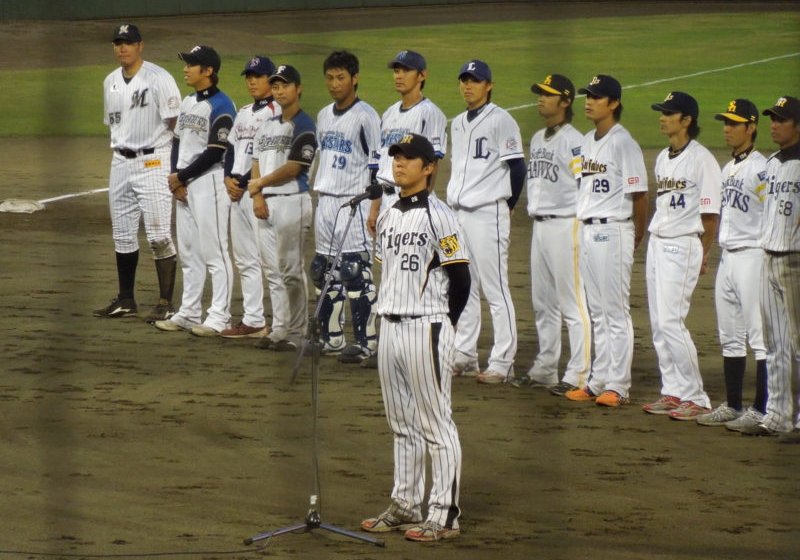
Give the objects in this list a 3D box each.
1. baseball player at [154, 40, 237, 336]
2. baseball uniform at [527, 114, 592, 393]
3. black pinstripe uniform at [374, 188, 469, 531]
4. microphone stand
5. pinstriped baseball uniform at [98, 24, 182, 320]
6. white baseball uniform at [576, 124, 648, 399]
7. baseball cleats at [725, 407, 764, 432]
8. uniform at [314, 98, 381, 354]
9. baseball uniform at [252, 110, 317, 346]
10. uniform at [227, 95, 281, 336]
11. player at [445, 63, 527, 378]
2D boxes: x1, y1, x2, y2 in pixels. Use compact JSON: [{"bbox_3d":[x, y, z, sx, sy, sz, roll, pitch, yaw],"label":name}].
[{"bbox_3d":[-1.310,-0.584,40.050,0.410,1.819,0.520,-4,6,-40],"label":"baseball player"},{"bbox_3d":[0.891,-0.159,36.062,0.330,1.520,0.500,-4,6,-44],"label":"baseball uniform"},{"bbox_3d":[0.090,0.367,28.980,0.340,1.574,0.490,-3,5,-38],"label":"black pinstripe uniform"},{"bbox_3d":[-0.461,0.406,28.580,0.640,1.570,0.660,-2,5,-22],"label":"microphone stand"},{"bbox_3d":[-1.738,-0.728,41.546,0.570,1.933,0.380,3,5,35],"label":"pinstriped baseball uniform"},{"bbox_3d":[1.206,-0.110,35.645,0.340,1.552,0.480,-3,5,-33],"label":"white baseball uniform"},{"bbox_3d":[1.882,0.747,34.010,0.300,0.109,0.110,-3,5,-33],"label":"baseball cleats"},{"bbox_3d":[-0.318,-0.329,37.883,0.500,1.538,0.330,3,5,37],"label":"uniform"},{"bbox_3d":[-0.719,-0.328,39.286,0.360,1.471,0.480,-4,6,-43],"label":"baseball uniform"},{"bbox_3d":[-0.941,-0.418,39.908,0.330,1.503,0.500,-4,6,-44],"label":"uniform"},{"bbox_3d":[0.505,-0.354,36.476,0.380,1.850,0.520,-4,6,-44],"label":"player"}]

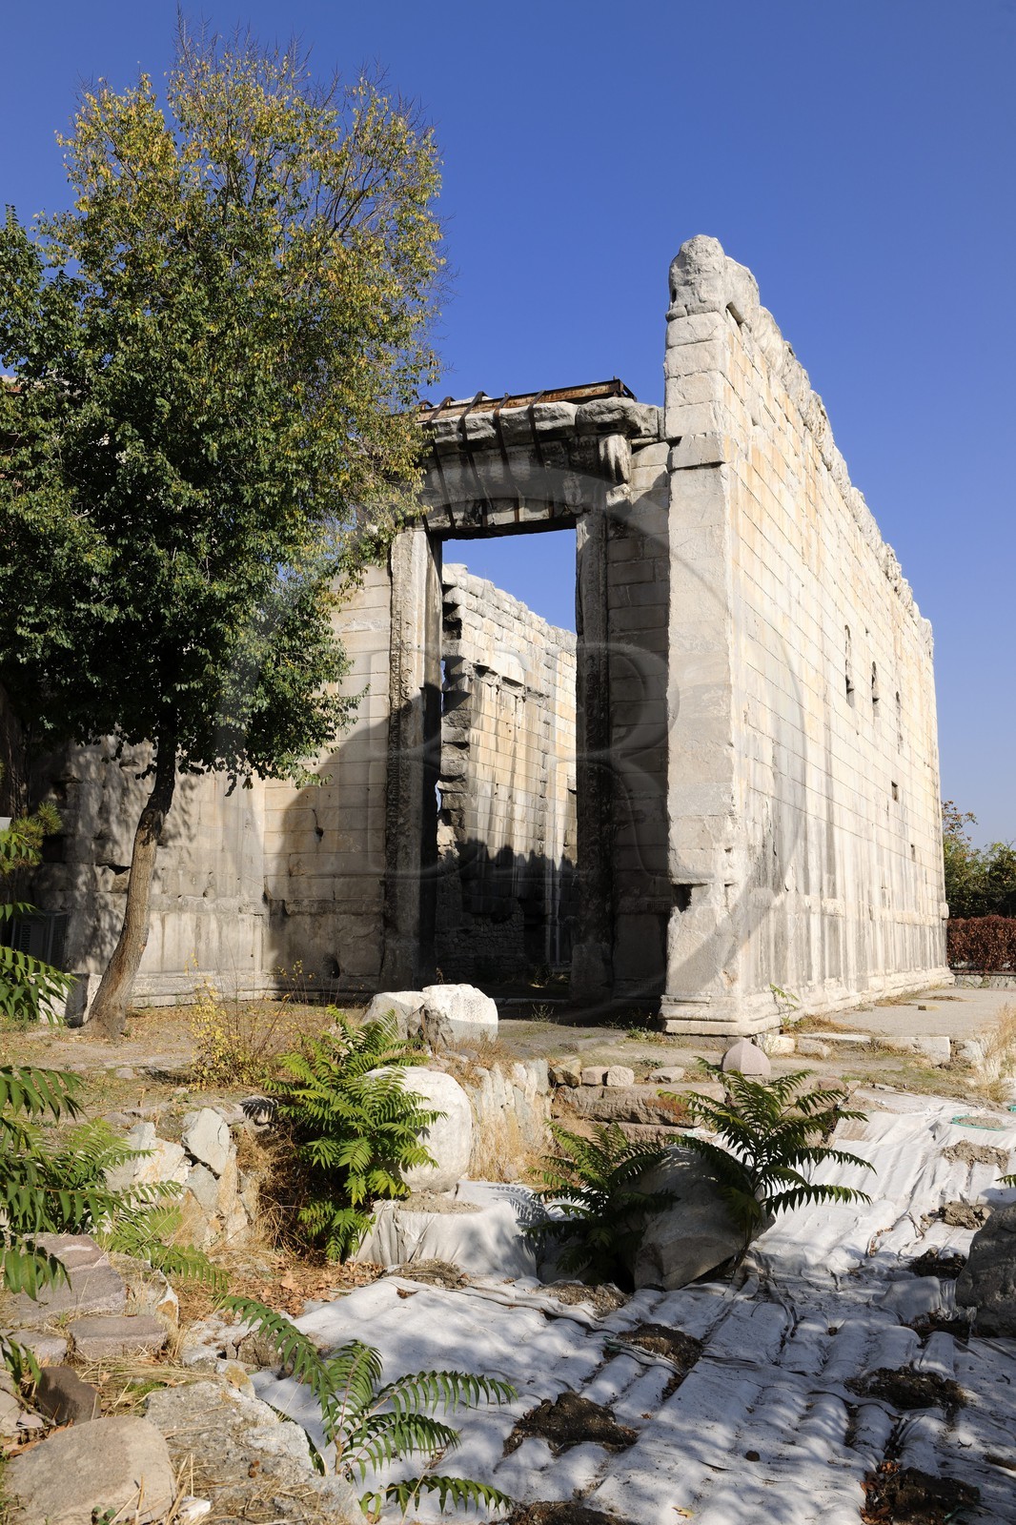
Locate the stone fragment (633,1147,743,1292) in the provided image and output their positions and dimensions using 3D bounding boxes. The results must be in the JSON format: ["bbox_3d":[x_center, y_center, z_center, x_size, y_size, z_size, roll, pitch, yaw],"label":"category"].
[{"bbox_3d":[1.506,3.657,10.846,1.050,0.980,0.850,2,-7,-20],"label":"stone fragment"}]

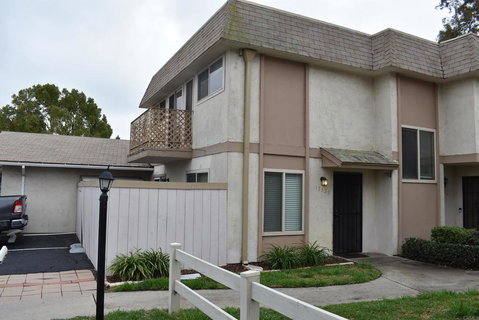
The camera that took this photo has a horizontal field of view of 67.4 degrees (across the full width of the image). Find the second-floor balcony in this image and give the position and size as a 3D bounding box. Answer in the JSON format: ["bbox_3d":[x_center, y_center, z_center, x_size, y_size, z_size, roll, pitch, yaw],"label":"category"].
[{"bbox_3d":[-2.447,-0.614,10.846,1.218,1.310,2.688,3,-5,-28],"label":"second-floor balcony"}]

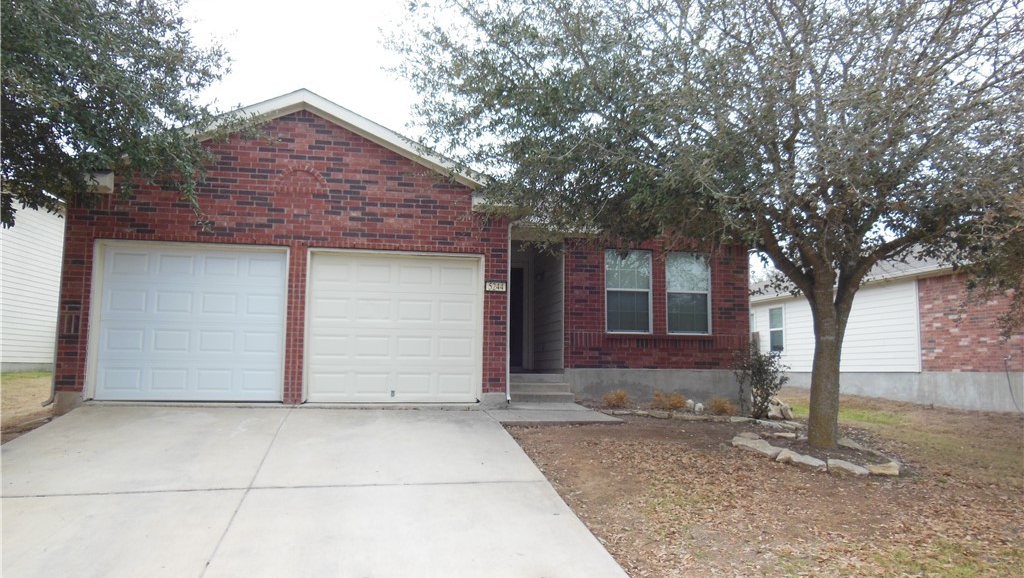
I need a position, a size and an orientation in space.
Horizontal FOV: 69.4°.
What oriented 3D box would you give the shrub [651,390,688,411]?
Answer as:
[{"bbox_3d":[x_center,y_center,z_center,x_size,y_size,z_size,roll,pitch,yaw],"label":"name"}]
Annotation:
[{"bbox_3d":[2.649,1.864,12.399,0.560,0.330,0.450,2,-6,-11],"label":"shrub"}]

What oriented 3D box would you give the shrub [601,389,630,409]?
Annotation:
[{"bbox_3d":[1.702,1.810,12.220,0.430,0.290,0.400,2,-6,-11],"label":"shrub"}]

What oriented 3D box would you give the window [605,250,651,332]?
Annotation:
[{"bbox_3d":[2.086,0.056,13.148,0.880,1.495,0.100,2,-6,-11],"label":"window"}]

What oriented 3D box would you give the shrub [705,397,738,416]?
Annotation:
[{"bbox_3d":[3.577,1.988,12.567,0.480,0.300,0.430,2,-6,-11],"label":"shrub"}]

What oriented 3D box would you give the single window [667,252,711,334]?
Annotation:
[{"bbox_3d":[3.198,0.091,13.361,0.880,1.495,0.100,2,-6,-11],"label":"single window"}]

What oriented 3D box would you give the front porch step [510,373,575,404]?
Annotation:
[{"bbox_3d":[0.346,1.635,12.251,1.275,0.450,0.620,2,-6,-11],"label":"front porch step"}]

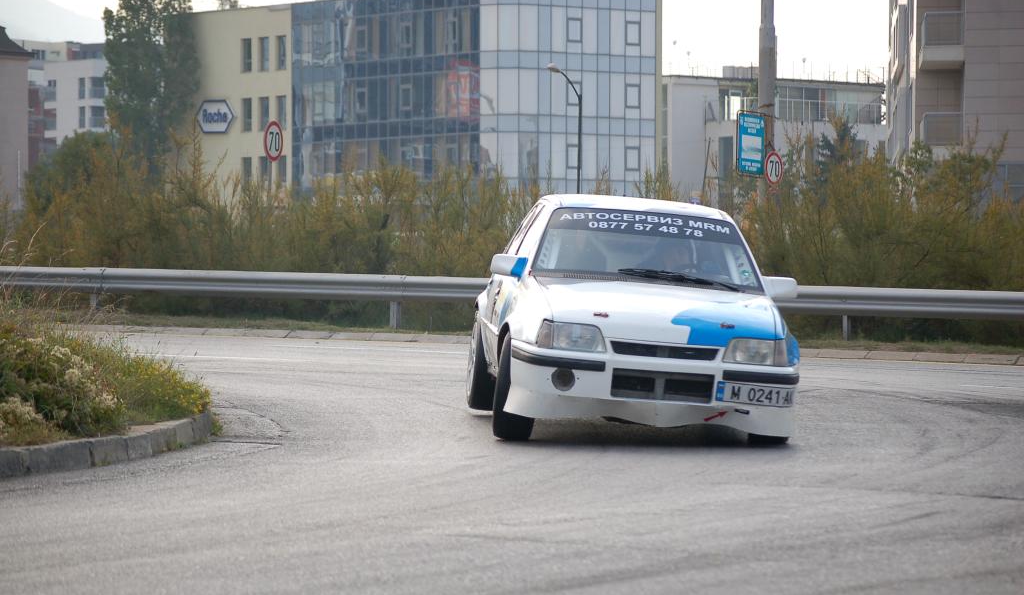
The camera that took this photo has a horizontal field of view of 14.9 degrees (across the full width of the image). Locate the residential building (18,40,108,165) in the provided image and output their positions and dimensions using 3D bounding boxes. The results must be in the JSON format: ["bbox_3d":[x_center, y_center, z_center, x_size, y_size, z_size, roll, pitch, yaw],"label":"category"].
[{"bbox_3d":[-45.200,-12.600,398.000,11.500,26.500,11.500,0,0,-38],"label":"residential building"}]

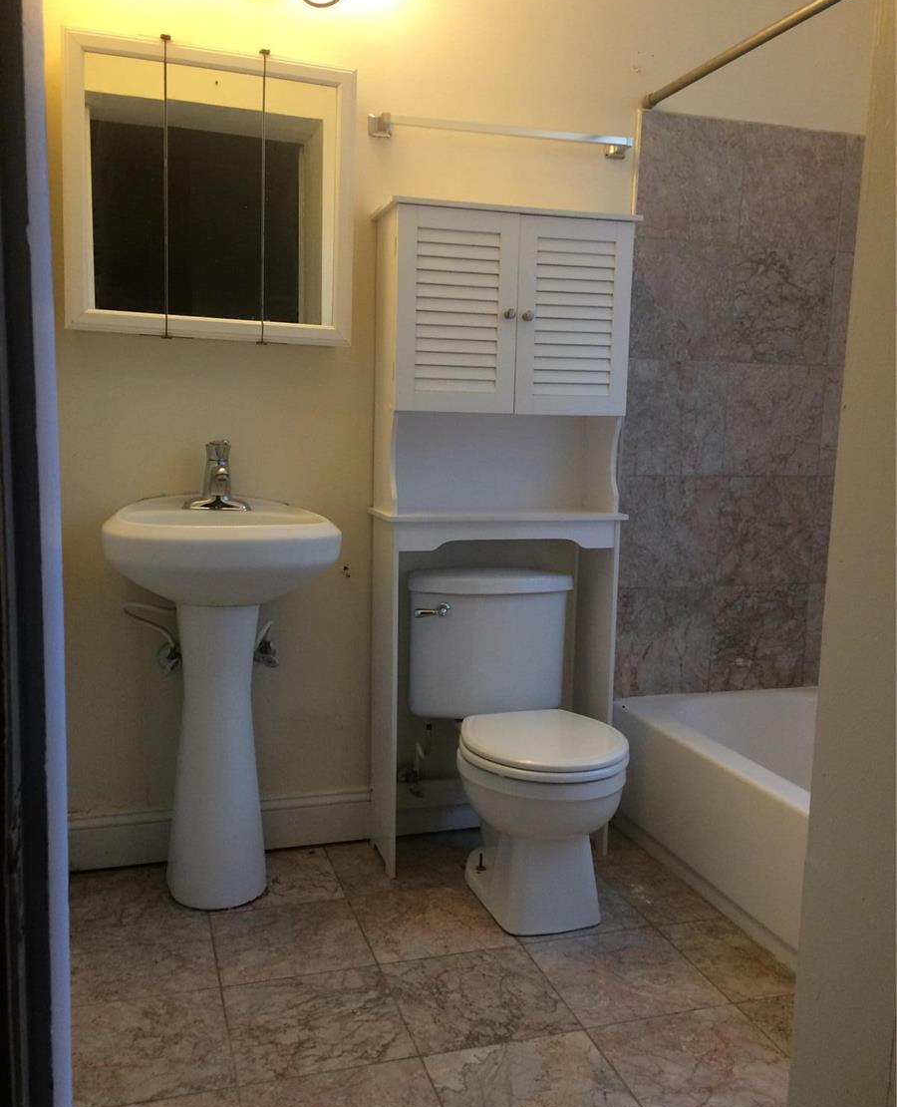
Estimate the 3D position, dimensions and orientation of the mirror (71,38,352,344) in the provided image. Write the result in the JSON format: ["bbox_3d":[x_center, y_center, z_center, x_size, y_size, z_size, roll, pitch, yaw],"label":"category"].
[{"bbox_3d":[-0.530,-0.792,2.260,0.620,0.615,0.119,-1,7,-17],"label":"mirror"}]

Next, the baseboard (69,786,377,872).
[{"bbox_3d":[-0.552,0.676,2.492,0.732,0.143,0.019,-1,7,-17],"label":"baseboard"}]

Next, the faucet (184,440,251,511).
[{"bbox_3d":[-0.525,-0.177,2.286,0.155,0.160,0.140,-1,7,-17],"label":"faucet"}]

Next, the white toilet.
[{"bbox_3d":[0.157,0.422,2.305,0.429,0.719,0.681,-1,7,-17],"label":"white toilet"}]

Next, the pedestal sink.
[{"bbox_3d":[-0.501,0.331,2.237,0.495,0.889,0.439,-1,7,-17],"label":"pedestal sink"}]

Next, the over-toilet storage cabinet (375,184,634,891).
[{"bbox_3d":[0.122,-0.026,2.491,0.612,1.565,0.244,-1,7,-17],"label":"over-toilet storage cabinet"}]

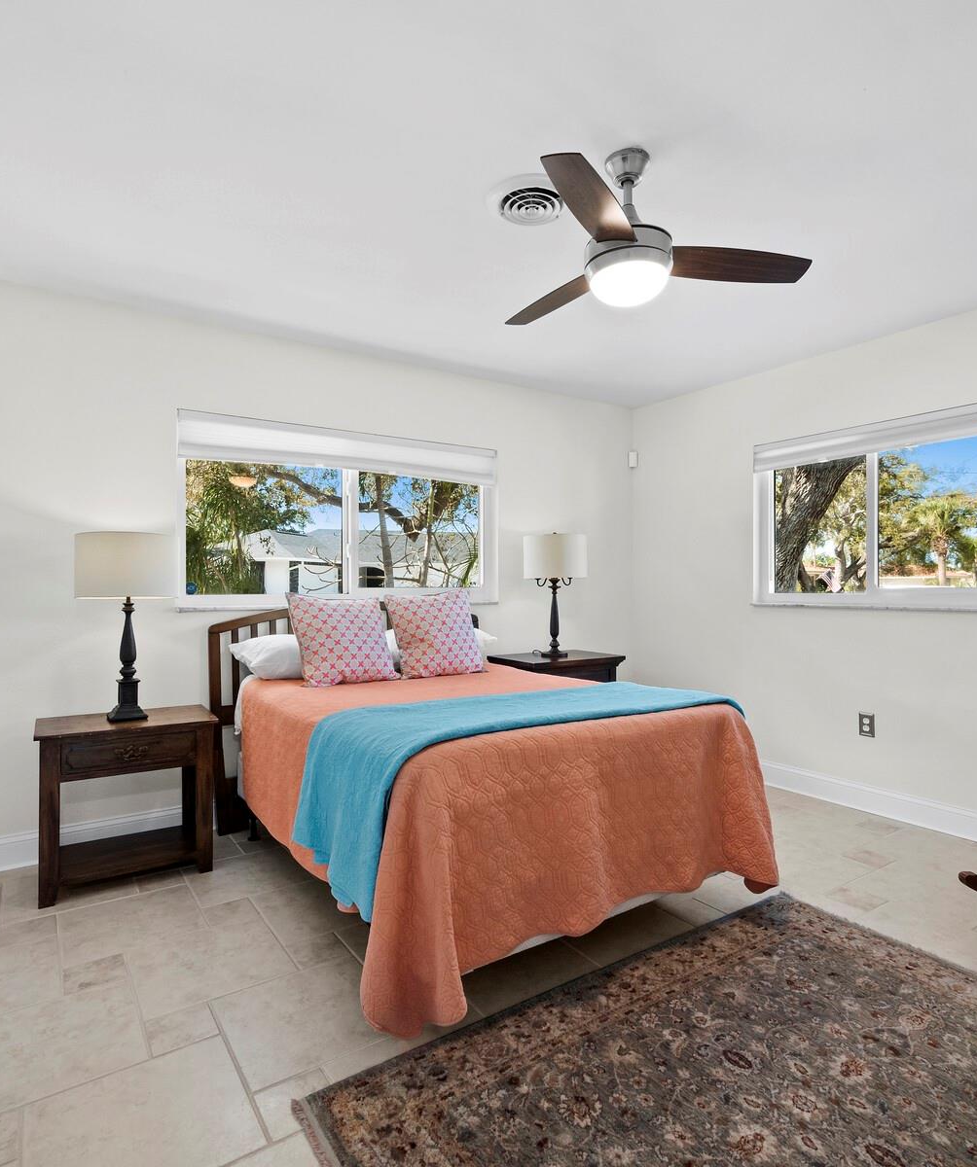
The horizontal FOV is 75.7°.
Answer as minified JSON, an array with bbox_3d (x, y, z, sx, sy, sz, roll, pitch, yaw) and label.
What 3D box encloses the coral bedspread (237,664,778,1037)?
[{"bbox_3d":[-0.083,0.805,2.645,1.492,0.685,1.814,0,0,-33],"label":"coral bedspread"}]

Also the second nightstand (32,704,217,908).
[{"bbox_3d":[-1.508,0.891,2.633,0.630,0.637,0.403,0,0,-33],"label":"second nightstand"}]

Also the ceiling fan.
[{"bbox_3d":[0.454,-1.053,1.880,1.008,0.433,1.038,0,0,0],"label":"ceiling fan"}]

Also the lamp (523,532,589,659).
[{"bbox_3d":[0.421,0.069,3.944,0.388,0.776,0.388,0,0,0],"label":"lamp"}]

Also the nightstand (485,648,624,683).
[{"bbox_3d":[0.427,0.832,3.936,0.685,0.751,0.454,0,0,-33],"label":"nightstand"}]

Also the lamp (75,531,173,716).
[{"bbox_3d":[-1.531,0.178,2.672,0.366,0.788,0.366,0,0,-33],"label":"lamp"}]

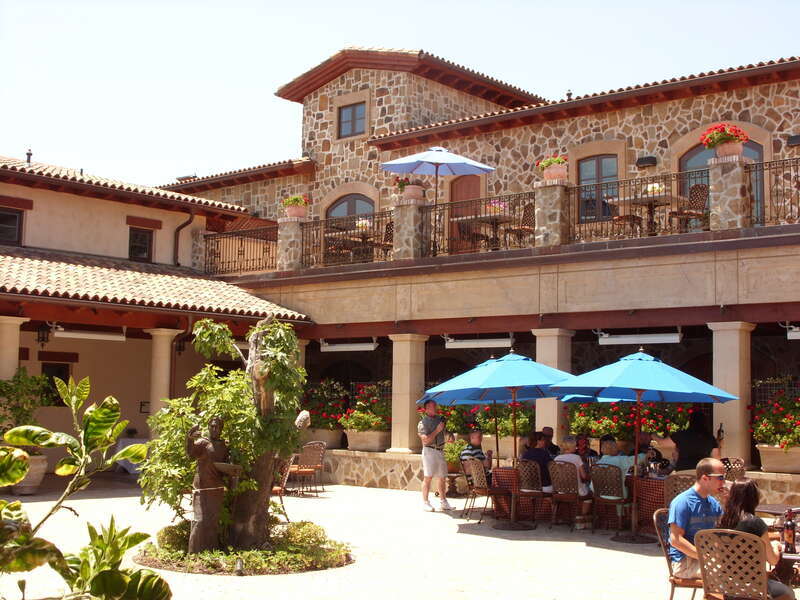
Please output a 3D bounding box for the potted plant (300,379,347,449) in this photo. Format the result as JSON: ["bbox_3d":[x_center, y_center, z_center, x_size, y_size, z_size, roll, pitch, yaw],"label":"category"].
[{"bbox_3d":[-1.473,2.439,27.234,1.280,1.400,0.580,-4,-6,45],"label":"potted plant"}]

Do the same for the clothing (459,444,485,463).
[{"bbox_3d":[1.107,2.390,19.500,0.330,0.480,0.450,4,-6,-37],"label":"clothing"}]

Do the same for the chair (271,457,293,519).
[{"bbox_3d":[-1.784,2.687,18.400,0.620,0.940,0.520,2,-5,-10],"label":"chair"}]

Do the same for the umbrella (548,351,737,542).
[{"bbox_3d":[3.198,1.858,16.951,2.500,2.490,2.500,1,-5,0],"label":"umbrella"}]

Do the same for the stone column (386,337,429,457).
[{"bbox_3d":[0.153,1.895,26.400,0.600,2.400,0.600,-3,-6,42],"label":"stone column"}]

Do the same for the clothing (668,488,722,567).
[{"bbox_3d":[2.066,1.586,9.050,0.310,0.550,0.450,-2,-6,30],"label":"clothing"}]

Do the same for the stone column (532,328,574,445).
[{"bbox_3d":[2.747,1.700,23.093,0.560,2.340,0.560,-4,-6,45],"label":"stone column"}]

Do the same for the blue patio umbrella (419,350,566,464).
[{"bbox_3d":[1.577,1.936,18.300,2.450,2.500,2.450,1,-5,0],"label":"blue patio umbrella"}]

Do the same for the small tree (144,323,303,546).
[{"bbox_3d":[-1.961,1.510,14.300,1.720,2.500,1.500,1,-5,0],"label":"small tree"}]

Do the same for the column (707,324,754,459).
[{"bbox_3d":[5.274,1.538,20.605,0.560,2.340,0.560,-4,-6,45],"label":"column"}]

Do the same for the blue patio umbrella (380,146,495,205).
[{"bbox_3d":[0.791,-2.005,27.300,2.420,2.500,2.420,1,-5,0],"label":"blue patio umbrella"}]

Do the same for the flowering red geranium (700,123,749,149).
[{"bbox_3d":[5.216,-2.643,21.017,0.760,0.420,0.700,1,-5,0],"label":"flowering red geranium"}]

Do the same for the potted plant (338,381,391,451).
[{"bbox_3d":[-0.618,2.434,27.100,1.250,1.400,0.900,-3,-6,42],"label":"potted plant"}]

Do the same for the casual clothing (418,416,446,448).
[{"bbox_3d":[0.508,2.120,20.868,0.500,0.550,0.320,3,-5,-24],"label":"casual clothing"}]

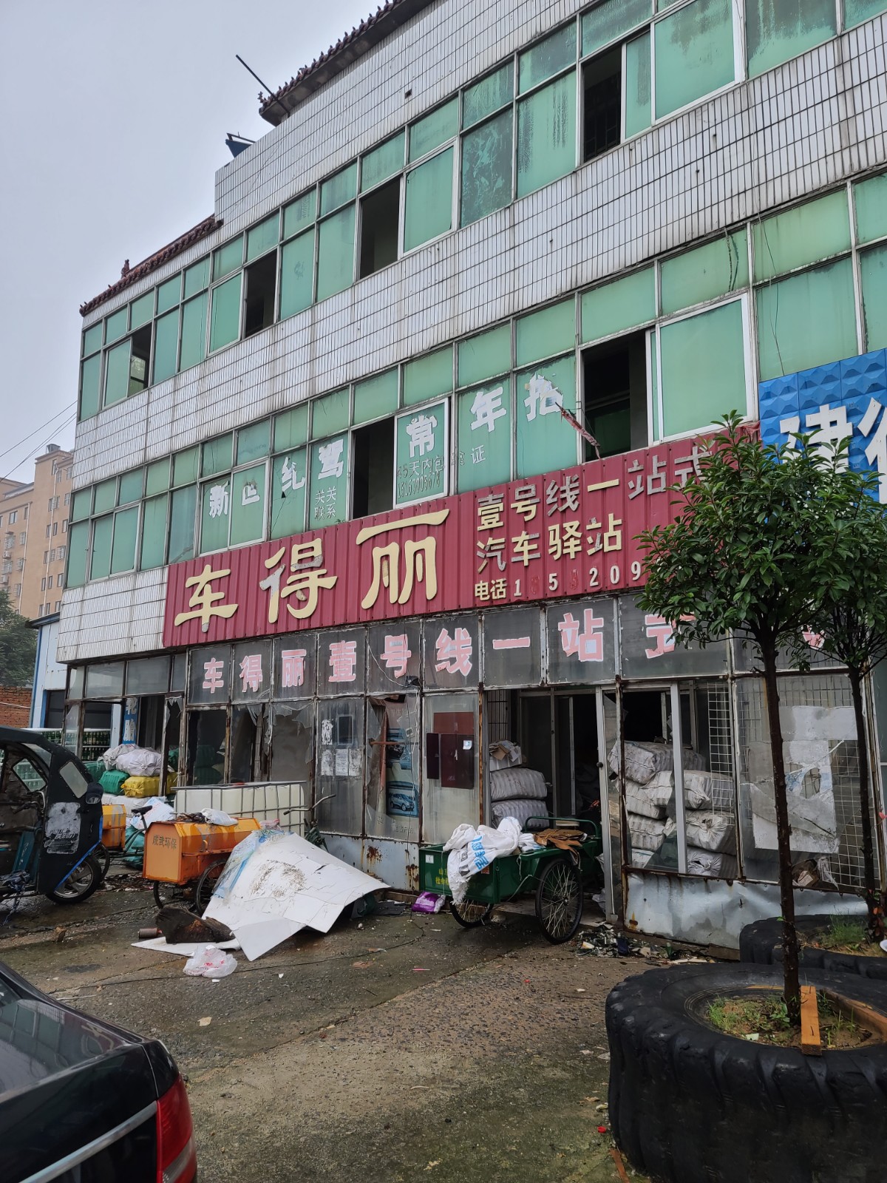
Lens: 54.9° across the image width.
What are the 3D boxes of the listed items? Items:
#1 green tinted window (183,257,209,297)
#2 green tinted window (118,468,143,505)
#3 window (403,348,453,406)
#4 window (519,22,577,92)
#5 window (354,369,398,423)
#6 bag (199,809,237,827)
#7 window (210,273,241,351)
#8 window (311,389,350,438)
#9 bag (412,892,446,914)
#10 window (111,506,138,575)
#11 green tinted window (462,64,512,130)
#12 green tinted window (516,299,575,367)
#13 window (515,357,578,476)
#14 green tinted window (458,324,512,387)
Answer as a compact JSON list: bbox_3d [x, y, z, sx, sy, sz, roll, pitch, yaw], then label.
[{"bbox_3d":[-3.799,-4.831,13.180,0.652,0.507,0.060,-8,-13,41],"label":"green tinted window"},{"bbox_3d":[-4.981,-1.666,13.643,0.747,0.435,0.080,-8,-14,41],"label":"green tinted window"},{"bbox_3d":[-0.161,-2.365,9.478,0.743,0.466,0.090,-9,-13,40],"label":"window"},{"bbox_3d":[1.092,-5.541,8.904,0.717,0.407,0.090,-9,-13,40],"label":"window"},{"bbox_3d":[-0.771,-2.264,9.950,0.724,0.462,0.080,-8,-14,41],"label":"window"},{"bbox_3d":[-2.270,2.279,8.600,0.320,0.160,0.250,8,-13,-39],"label":"bag"},{"bbox_3d":[-3.178,-4.051,12.484,0.741,1.017,0.060,-8,-13,41],"label":"window"},{"bbox_3d":[-1.383,-2.182,10.533,0.703,0.462,0.090,-9,-13,40],"label":"window"},{"bbox_3d":[-0.140,2.950,8.130,0.260,0.160,0.190,-4,-11,25],"label":"bag"},{"bbox_3d":[-5.464,-0.871,14.613,0.798,1.046,0.080,-8,-13,41],"label":"window"},{"bbox_3d":[0.521,-5.844,10.093,0.779,0.445,0.080,-8,-13,41],"label":"green tinted window"},{"bbox_3d":[1.005,-2.528,8.393,0.697,0.480,0.080,-8,-14,41],"label":"green tinted window"},{"bbox_3d":[1.055,-1.816,8.890,0.761,1.151,0.080,-8,-13,41],"label":"window"},{"bbox_3d":[0.434,-2.444,8.894,0.712,0.477,0.080,-8,-14,41],"label":"green tinted window"}]

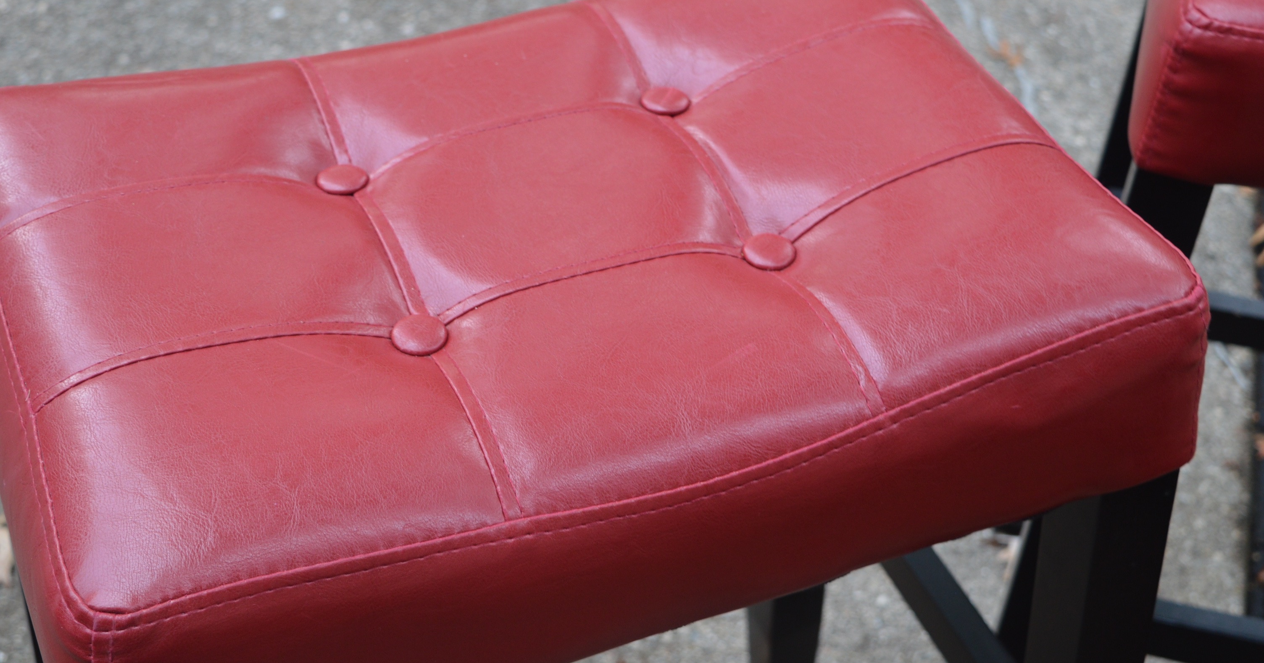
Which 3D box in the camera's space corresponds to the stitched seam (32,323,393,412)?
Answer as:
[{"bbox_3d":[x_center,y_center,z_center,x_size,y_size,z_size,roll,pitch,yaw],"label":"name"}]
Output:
[{"bbox_3d":[-0.152,0.009,0.730,0.133,0.024,0.008,-15,46,-18],"label":"stitched seam"}]

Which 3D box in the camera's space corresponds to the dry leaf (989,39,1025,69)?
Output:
[{"bbox_3d":[0.379,-0.283,2.015,0.037,0.014,0.045,-15,46,-18],"label":"dry leaf"}]

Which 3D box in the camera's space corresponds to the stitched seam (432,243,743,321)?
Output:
[{"bbox_3d":[-0.014,-0.022,0.783,0.128,0.015,0.008,-15,46,-18],"label":"stitched seam"}]

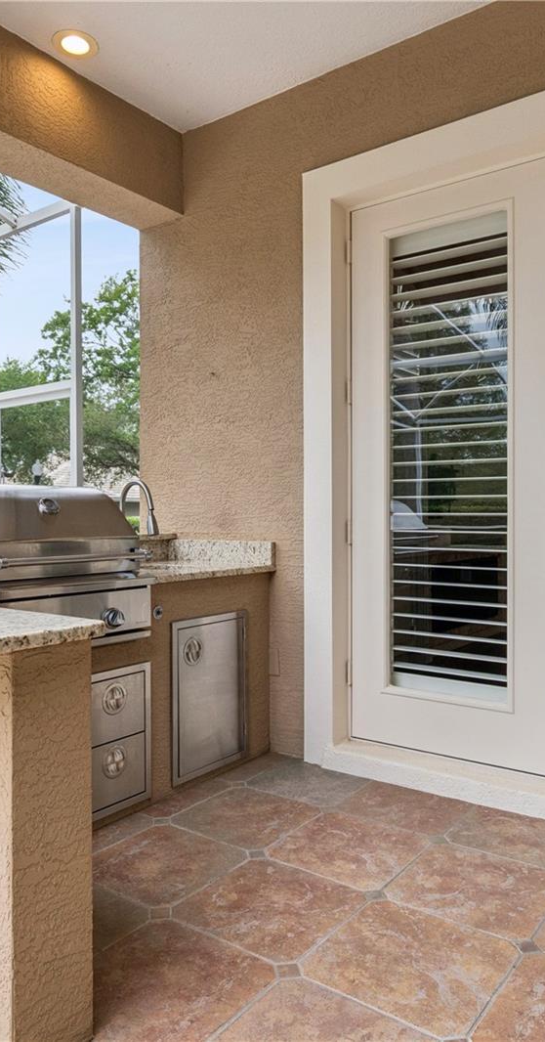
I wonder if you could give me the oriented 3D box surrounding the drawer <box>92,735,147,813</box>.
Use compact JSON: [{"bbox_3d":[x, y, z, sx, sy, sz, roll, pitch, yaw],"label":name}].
[{"bbox_3d":[-0.747,0.941,2.680,0.429,0.242,0.313,0,0,35],"label":"drawer"}]

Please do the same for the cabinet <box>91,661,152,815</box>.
[{"bbox_3d":[-0.766,0.821,2.693,0.485,0.534,0.384,0,0,35],"label":"cabinet"}]

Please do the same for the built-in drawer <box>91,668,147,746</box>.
[{"bbox_3d":[-0.747,0.694,2.680,0.429,0.243,0.313,0,0,35],"label":"built-in drawer"}]

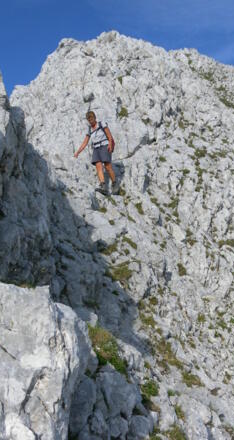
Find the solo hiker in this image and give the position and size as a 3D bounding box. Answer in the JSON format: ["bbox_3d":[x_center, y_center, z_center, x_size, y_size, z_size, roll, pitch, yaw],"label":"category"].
[{"bbox_3d":[-0.396,-1.305,8.600,0.780,1.630,0.540,-2,-5,22],"label":"solo hiker"}]

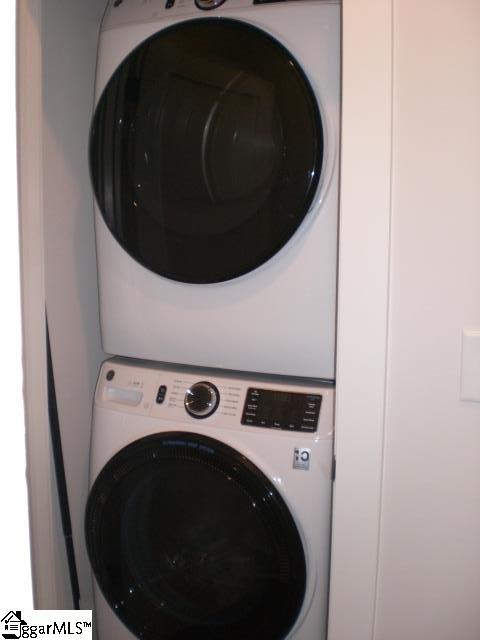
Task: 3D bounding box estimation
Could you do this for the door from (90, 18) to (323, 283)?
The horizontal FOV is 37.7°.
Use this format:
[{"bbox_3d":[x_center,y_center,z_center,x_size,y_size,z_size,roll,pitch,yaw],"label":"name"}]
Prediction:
[{"bbox_3d":[-0.096,-0.411,1.750,0.635,0.635,0.085,3,8,24],"label":"door"}]

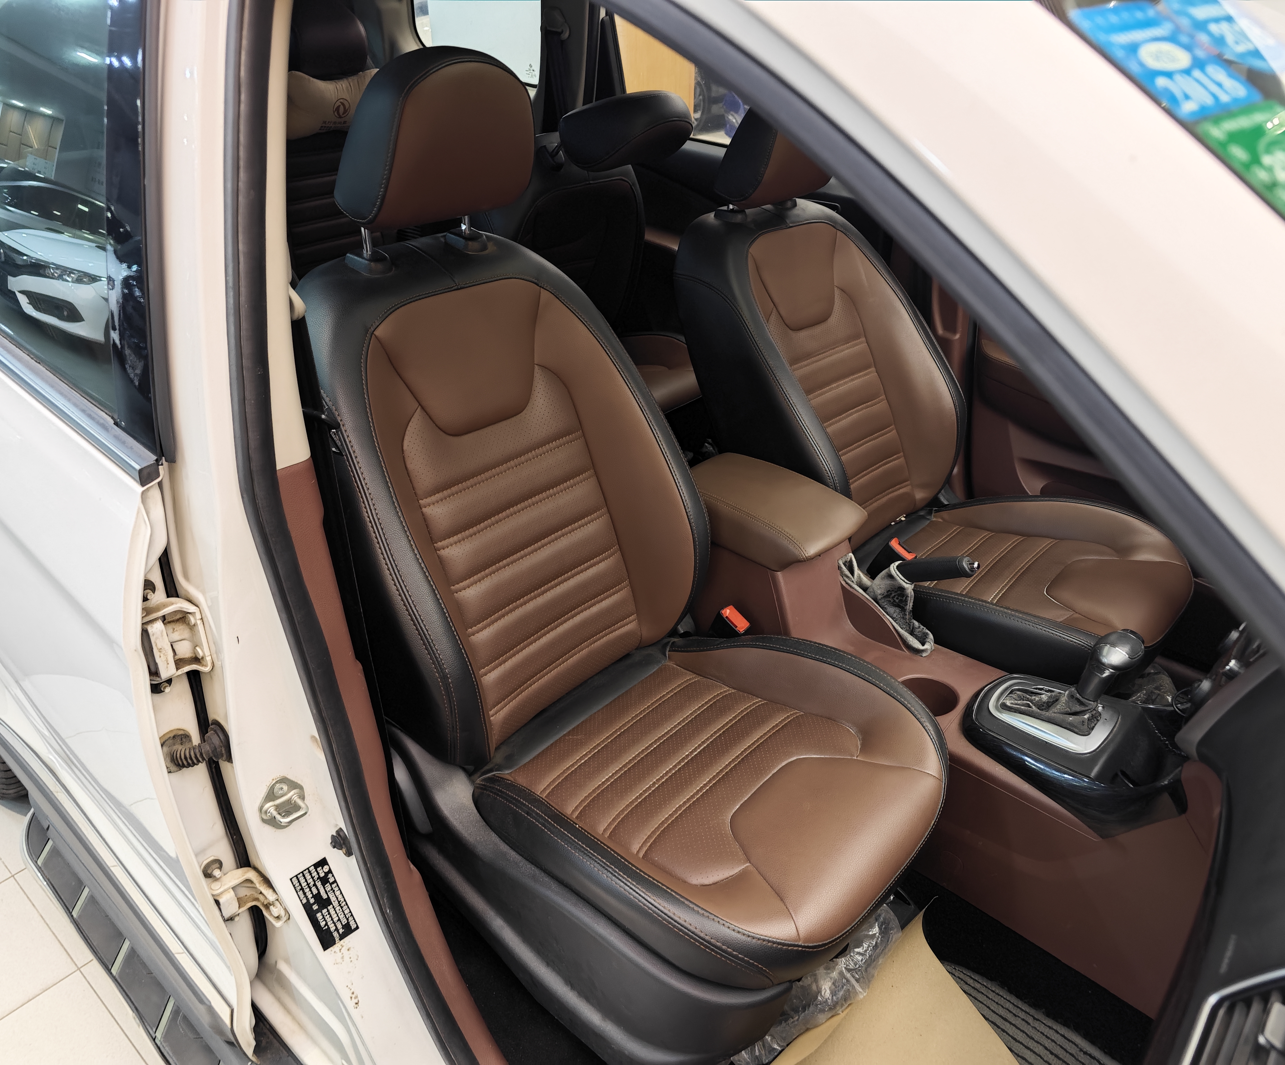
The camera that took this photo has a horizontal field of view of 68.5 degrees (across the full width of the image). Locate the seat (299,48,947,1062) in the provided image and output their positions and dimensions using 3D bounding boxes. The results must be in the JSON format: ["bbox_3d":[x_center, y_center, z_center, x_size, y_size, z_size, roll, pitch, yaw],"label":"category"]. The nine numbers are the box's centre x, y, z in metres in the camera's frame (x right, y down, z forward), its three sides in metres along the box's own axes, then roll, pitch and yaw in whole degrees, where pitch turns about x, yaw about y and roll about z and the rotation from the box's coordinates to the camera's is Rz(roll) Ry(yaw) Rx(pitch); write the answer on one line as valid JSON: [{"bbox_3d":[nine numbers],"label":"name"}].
[{"bbox_3d":[-0.021,0.024,1.152,0.880,1.050,0.540,26,38,34],"label":"seat"}]

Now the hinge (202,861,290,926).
[{"bbox_3d":[-0.435,0.394,1.035,0.050,0.045,0.060,26,38,34],"label":"hinge"}]

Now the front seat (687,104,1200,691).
[{"bbox_3d":[0.495,-0.203,1.603,0.910,1.050,0.540,26,38,34],"label":"front seat"}]

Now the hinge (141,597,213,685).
[{"bbox_3d":[-0.431,0.100,0.873,0.050,0.065,0.050,26,38,34],"label":"hinge"}]

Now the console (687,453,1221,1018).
[{"bbox_3d":[0.391,0.218,1.372,0.900,0.450,0.250,26,38,34],"label":"console"}]

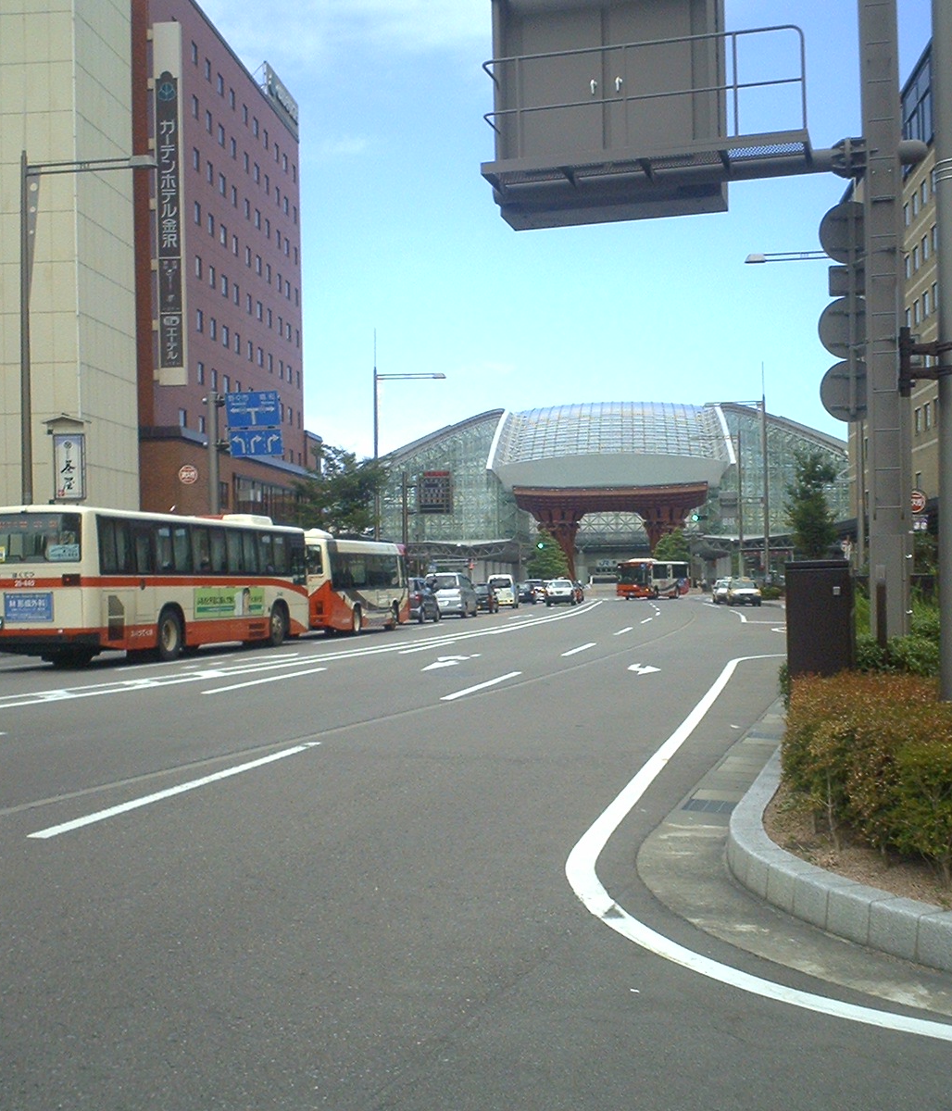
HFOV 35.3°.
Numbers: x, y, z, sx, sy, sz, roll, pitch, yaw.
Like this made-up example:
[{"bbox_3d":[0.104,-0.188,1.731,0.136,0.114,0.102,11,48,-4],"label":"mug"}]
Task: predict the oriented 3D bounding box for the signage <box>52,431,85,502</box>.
[{"bbox_3d":[-13.580,-2.955,50.000,1.050,2.250,0.280,-1,-1,9],"label":"signage"}]

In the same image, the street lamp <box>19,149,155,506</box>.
[{"bbox_3d":[-9.002,-3.716,34.943,3.380,11.850,0.400,-1,-1,13],"label":"street lamp"}]

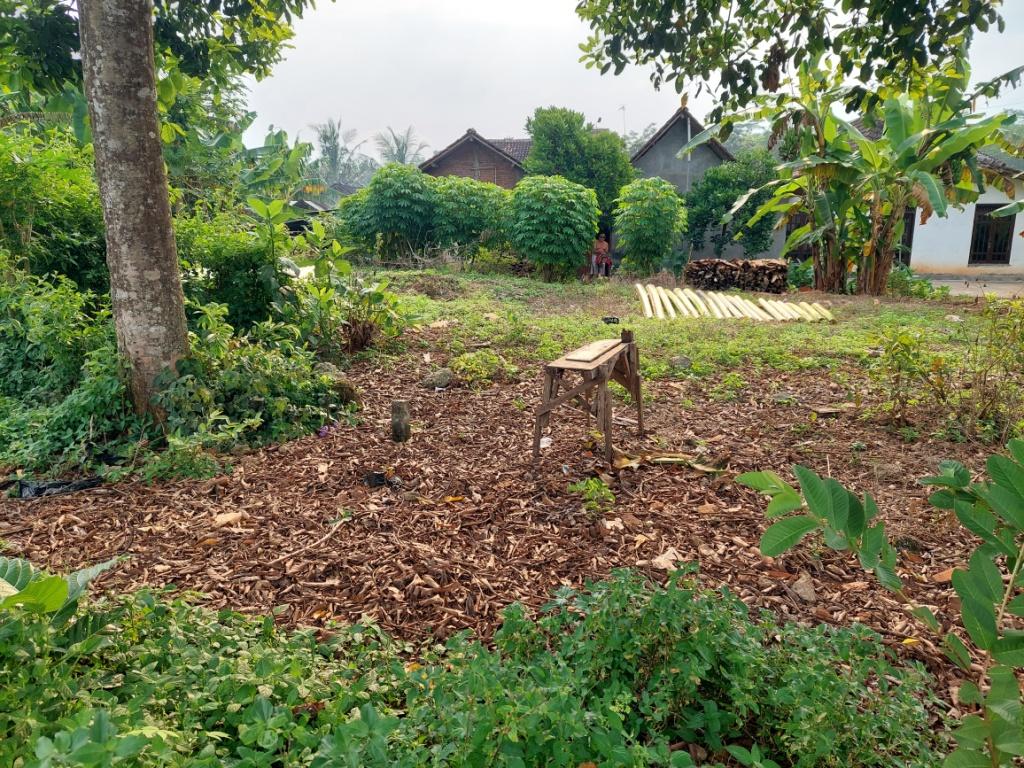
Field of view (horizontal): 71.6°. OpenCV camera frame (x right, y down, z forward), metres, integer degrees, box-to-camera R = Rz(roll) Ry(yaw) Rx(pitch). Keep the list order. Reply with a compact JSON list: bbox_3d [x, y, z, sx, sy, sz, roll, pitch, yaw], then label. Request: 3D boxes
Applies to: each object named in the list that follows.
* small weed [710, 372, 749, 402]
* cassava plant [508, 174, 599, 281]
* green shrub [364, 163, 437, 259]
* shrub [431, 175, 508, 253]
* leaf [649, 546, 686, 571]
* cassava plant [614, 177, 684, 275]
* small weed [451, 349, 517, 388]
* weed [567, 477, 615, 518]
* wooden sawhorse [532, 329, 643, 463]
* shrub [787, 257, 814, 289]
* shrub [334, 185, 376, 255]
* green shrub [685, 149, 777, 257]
[{"bbox_3d":[1.945,0.022,6.350,0.320,0.200,0.280,0,12,0],"label":"small weed"},{"bbox_3d":[1.070,-4.034,18.300,2.200,2.650,2.150,0,12,0],"label":"cassava plant"},{"bbox_3d":[-3.376,-5.163,21.500,2.300,2.900,2.200,0,12,0],"label":"green shrub"},{"bbox_3d":[-1.379,-5.252,22.000,2.500,2.600,2.200,0,12,0],"label":"shrub"},{"bbox_3d":[0.742,0.840,3.400,0.155,0.045,0.120,0,12,0],"label":"leaf"},{"bbox_3d":[3.796,-4.375,19.600,1.850,2.650,1.800,0,12,0],"label":"cassava plant"},{"bbox_3d":[-0.285,-0.175,7.100,0.620,0.310,0.520,0,12,0],"label":"small weed"},{"bbox_3d":[0.446,0.619,3.980,0.240,0.190,0.220,0,12,0],"label":"weed"},{"bbox_3d":[0.553,0.039,5.048,0.530,0.770,0.830,6,14,25],"label":"wooden sawhorse"},{"bbox_3d":[6.728,-2.591,16.500,0.700,0.720,0.600,0,12,0],"label":"shrub"},{"bbox_3d":[-4.896,-5.181,22.500,1.700,2.200,1.700,0,12,0],"label":"shrub"},{"bbox_3d":[6.309,-5.125,20.500,2.600,3.350,2.300,0,12,0],"label":"green shrub"}]

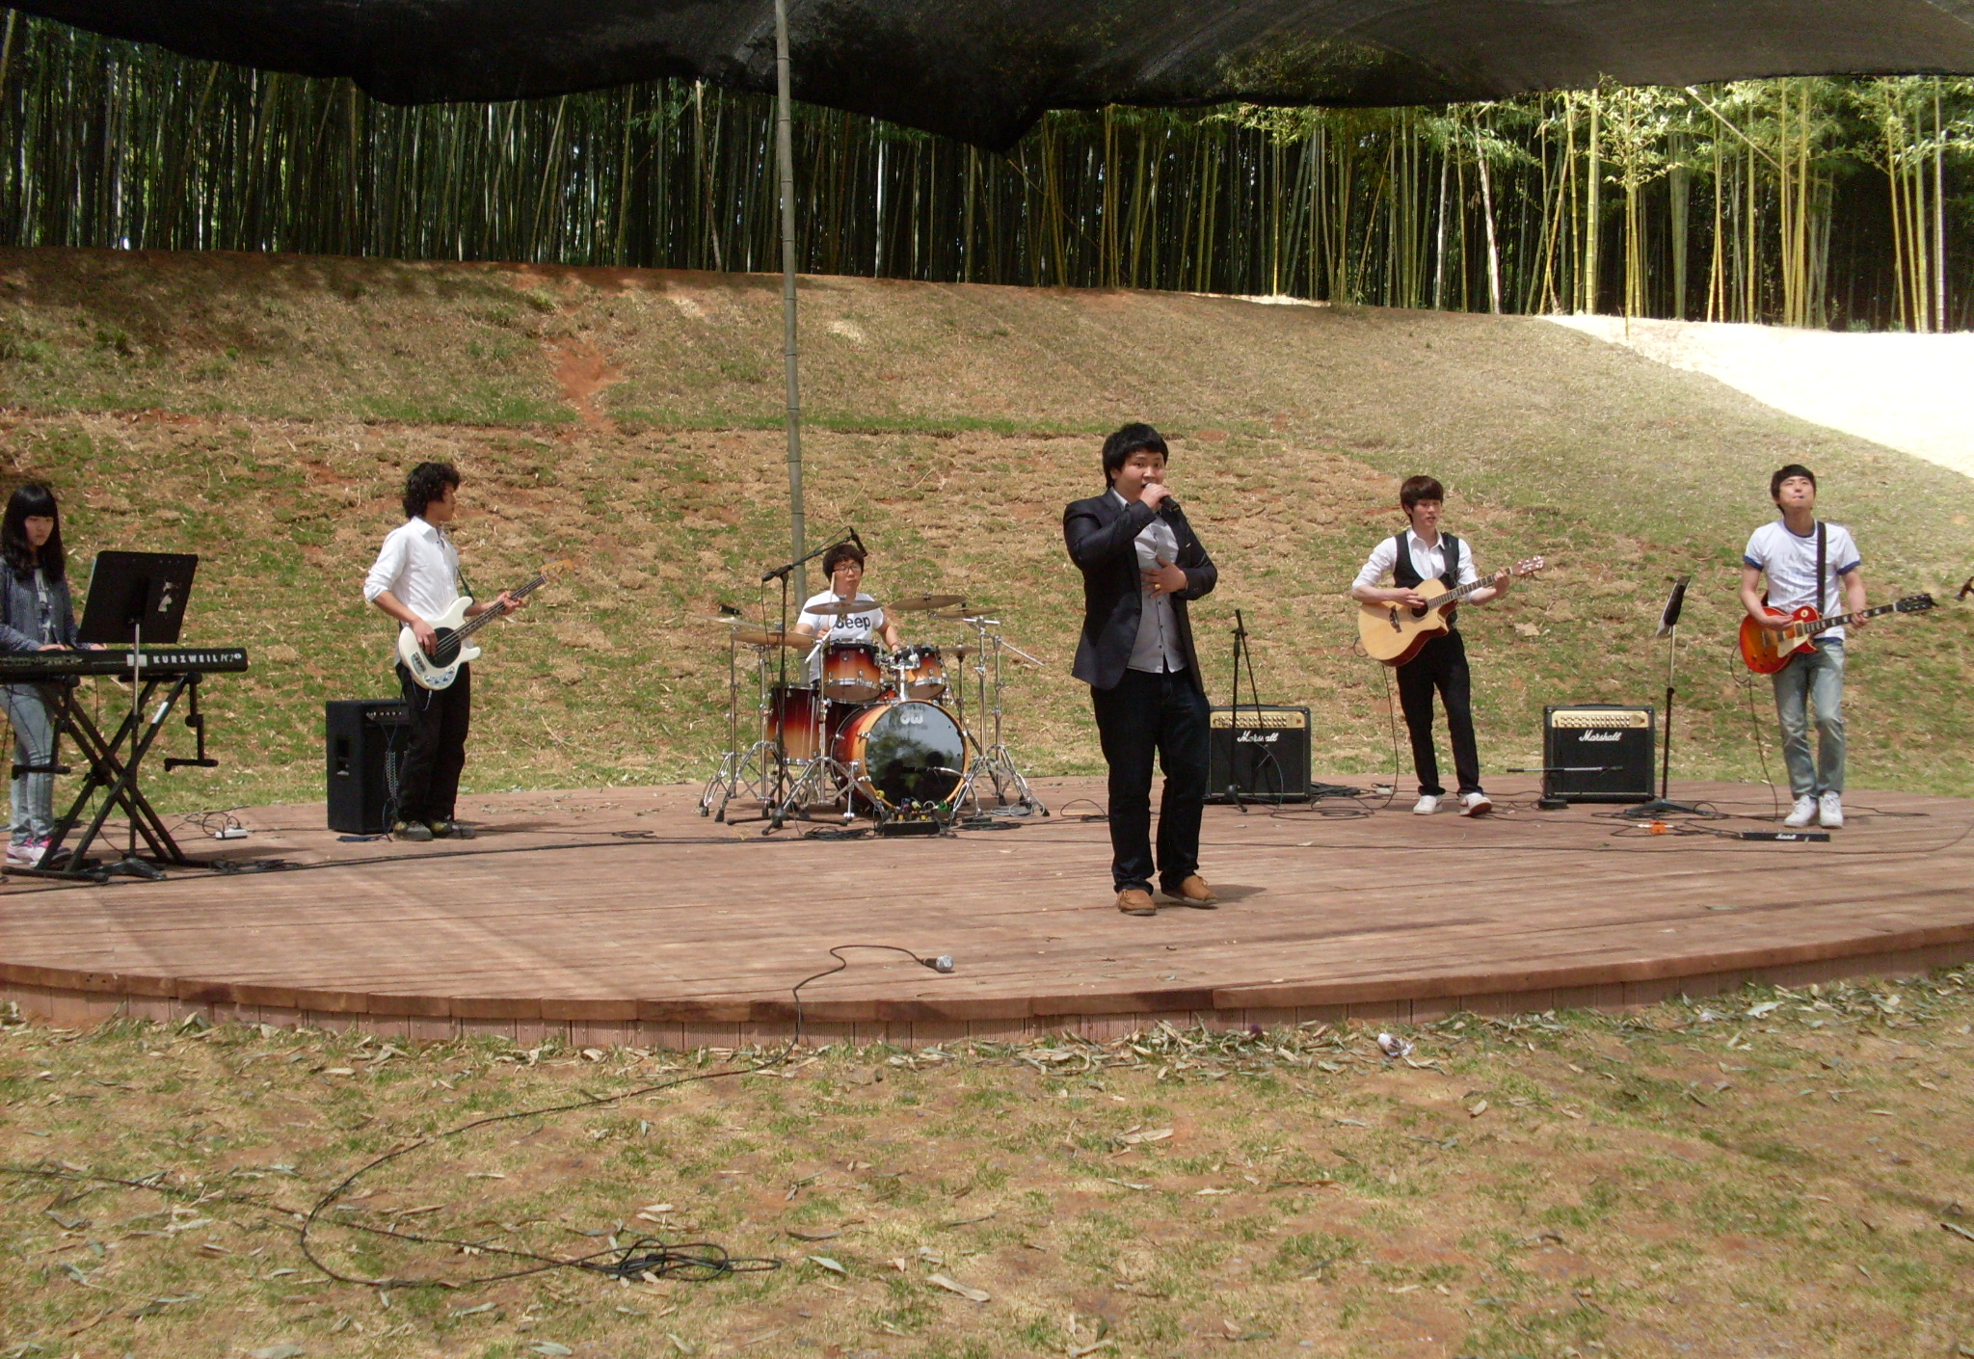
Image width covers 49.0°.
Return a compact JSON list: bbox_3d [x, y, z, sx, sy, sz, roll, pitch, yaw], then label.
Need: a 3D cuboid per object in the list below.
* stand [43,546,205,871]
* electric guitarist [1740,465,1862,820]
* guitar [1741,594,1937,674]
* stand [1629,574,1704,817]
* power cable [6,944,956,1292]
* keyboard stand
[{"bbox_3d":[-3.474,0.134,8.793,0.460,1.300,0.500,1,3,29],"label":"stand"},{"bbox_3d":[3.964,-0.158,10.492,0.620,1.740,0.420,1,3,16],"label":"electric guitarist"},{"bbox_3d":[3.990,-0.260,10.200,0.080,0.340,0.980,11,-20,-42],"label":"guitar"},{"bbox_3d":[3.502,0.076,11.145,0.430,1.220,0.480,1,2,16],"label":"stand"},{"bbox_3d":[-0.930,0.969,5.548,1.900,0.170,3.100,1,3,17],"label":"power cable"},{"bbox_3d":[-3.608,0.379,8.933,0.520,0.800,0.640,1,3,27],"label":"keyboard stand"}]

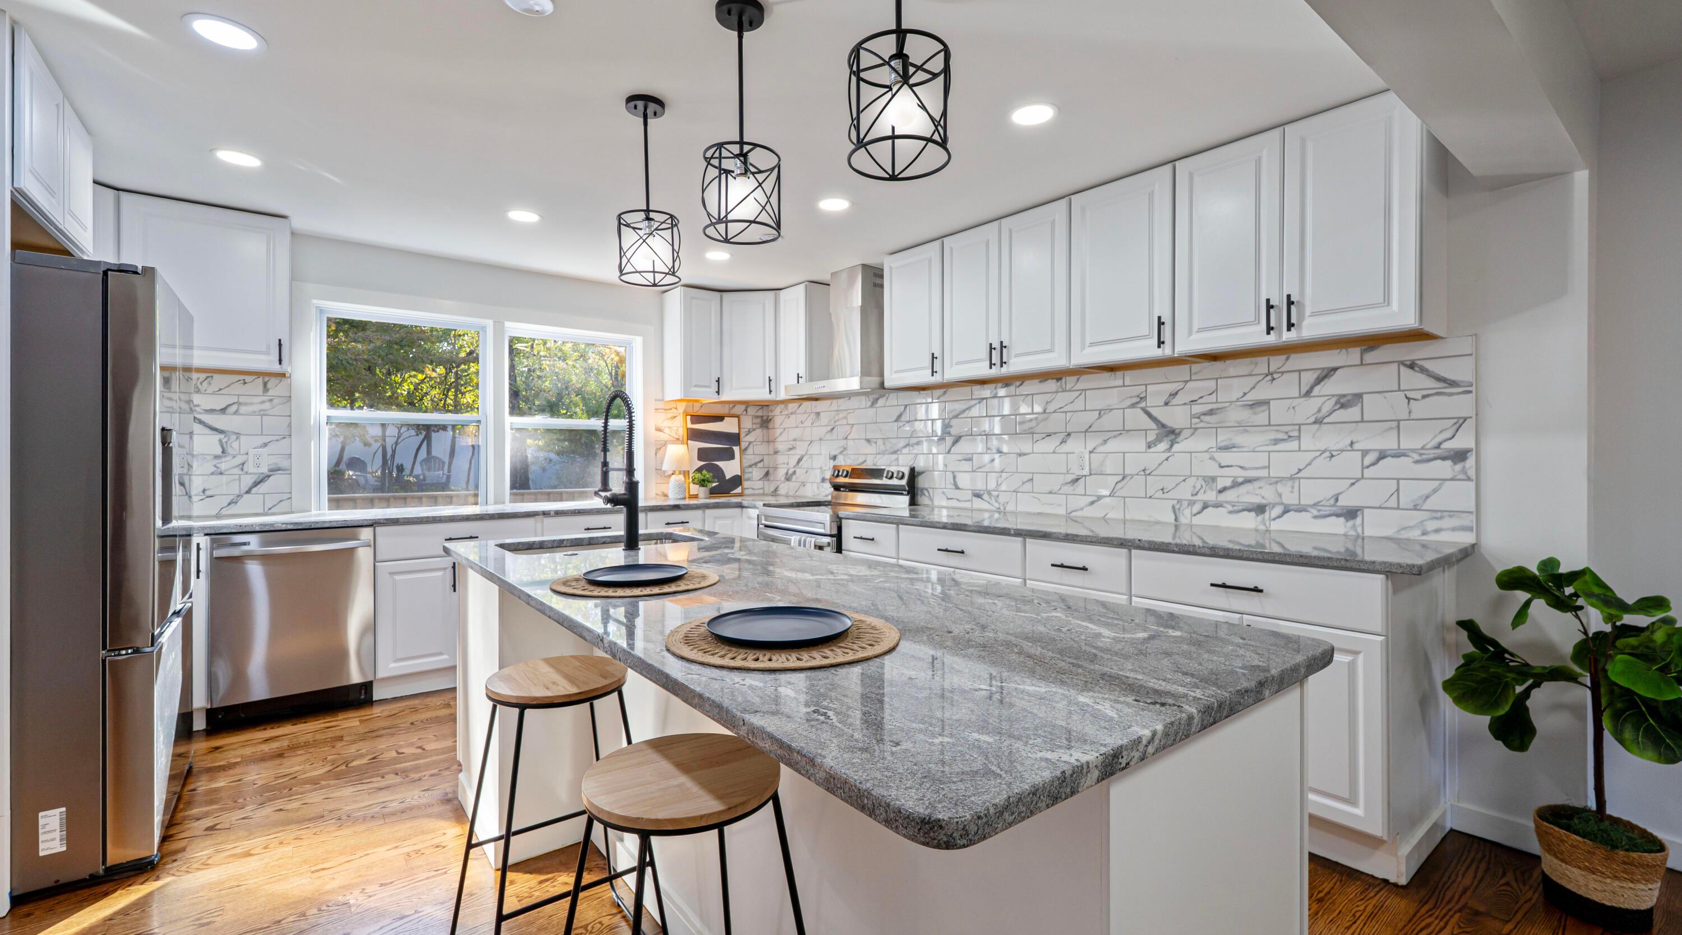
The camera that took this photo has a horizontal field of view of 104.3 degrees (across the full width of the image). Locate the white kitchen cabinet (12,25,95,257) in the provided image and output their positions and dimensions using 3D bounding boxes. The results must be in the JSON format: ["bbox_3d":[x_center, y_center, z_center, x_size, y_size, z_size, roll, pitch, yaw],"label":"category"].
[{"bbox_3d":[-2.823,-1.016,2.023,0.563,0.455,0.899,-1,1,-39],"label":"white kitchen cabinet"}]

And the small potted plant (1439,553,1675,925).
[{"bbox_3d":[2.015,0.723,1.738,0.620,0.914,0.620,0,1,-40],"label":"small potted plant"}]

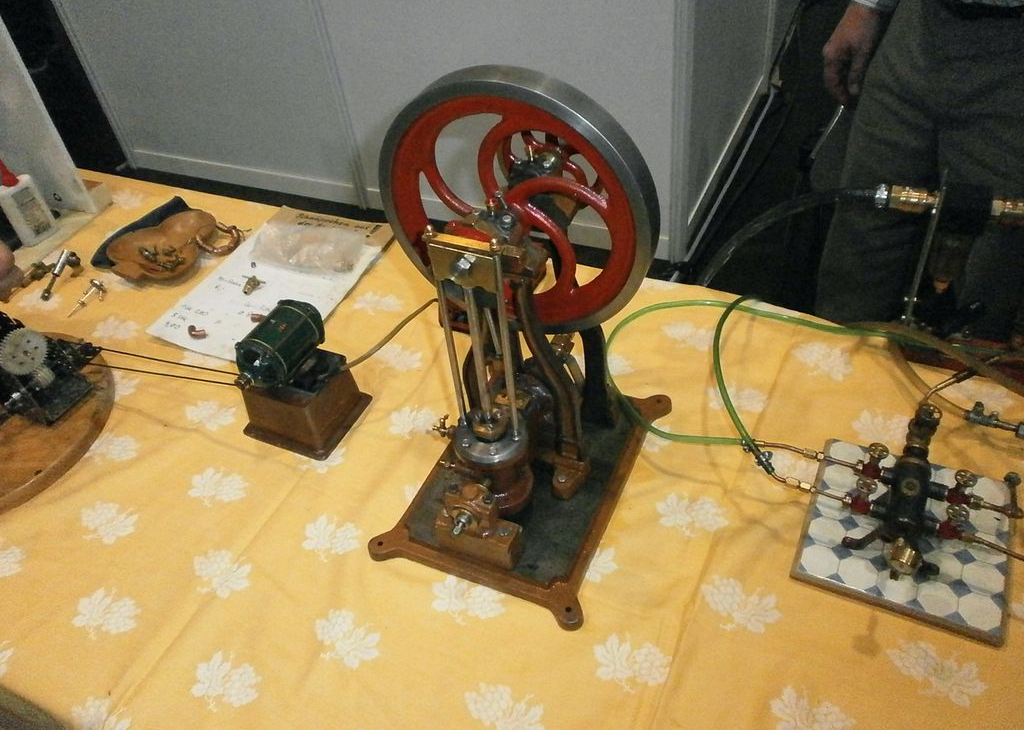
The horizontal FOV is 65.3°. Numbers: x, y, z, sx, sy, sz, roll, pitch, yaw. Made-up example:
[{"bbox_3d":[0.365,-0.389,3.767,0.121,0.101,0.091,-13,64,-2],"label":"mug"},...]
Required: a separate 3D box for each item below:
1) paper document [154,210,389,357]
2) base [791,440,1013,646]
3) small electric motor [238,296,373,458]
[{"bbox_3d":[-0.309,-0.115,1.062,0.207,0.006,0.293,14,49,22],"label":"paper document"},{"bbox_3d":[0.342,0.144,0.695,0.159,0.014,0.158,14,49,22],"label":"base"},{"bbox_3d":[-0.234,0.012,0.831,0.108,0.136,0.108,16,50,23],"label":"small electric motor"}]

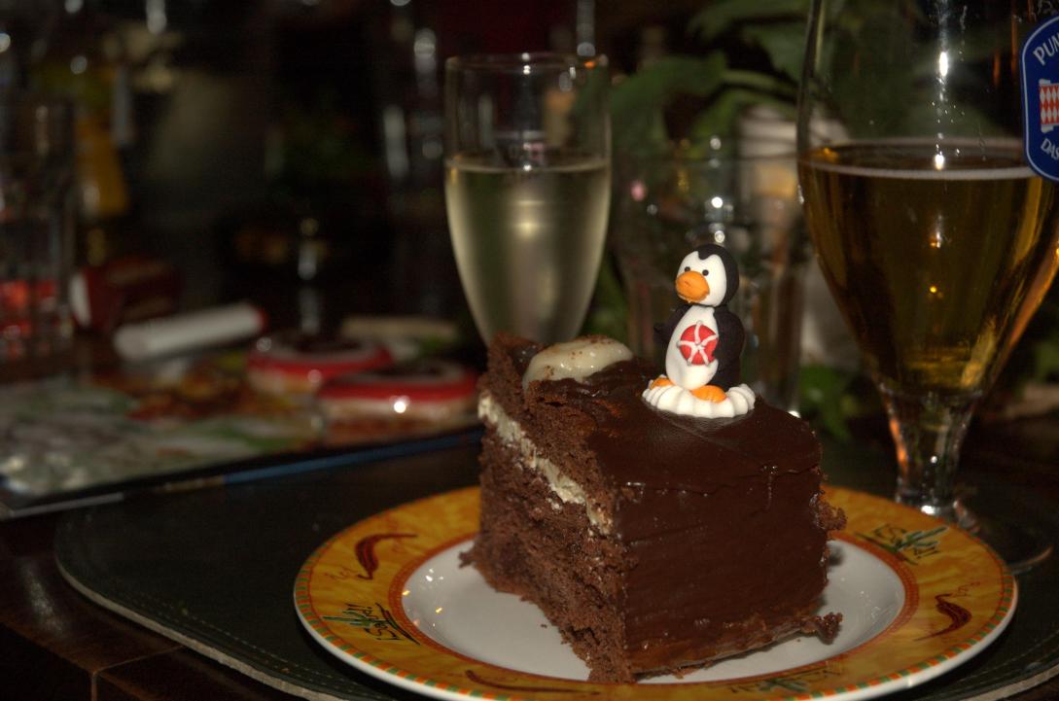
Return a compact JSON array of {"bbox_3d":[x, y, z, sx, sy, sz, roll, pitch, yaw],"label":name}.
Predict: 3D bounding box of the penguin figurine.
[{"bbox_3d":[0.048,-0.010,0.606,0.027,0.045,0.023,8,16,32],"label":"penguin figurine"}]

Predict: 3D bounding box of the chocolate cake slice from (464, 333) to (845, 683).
[{"bbox_3d":[0.032,0.038,0.621,0.087,0.077,0.096,-12,17,-40],"label":"chocolate cake slice"}]

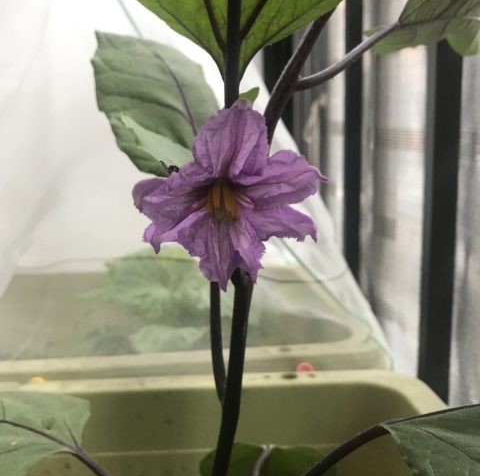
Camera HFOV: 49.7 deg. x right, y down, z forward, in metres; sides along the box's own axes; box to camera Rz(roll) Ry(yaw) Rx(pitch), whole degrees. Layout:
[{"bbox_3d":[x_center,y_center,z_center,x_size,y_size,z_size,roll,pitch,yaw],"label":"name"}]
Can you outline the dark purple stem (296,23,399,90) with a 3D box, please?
[{"bbox_3d":[0.041,-0.068,0.195,0.045,0.008,0.008,-31,0,-3],"label":"dark purple stem"}]

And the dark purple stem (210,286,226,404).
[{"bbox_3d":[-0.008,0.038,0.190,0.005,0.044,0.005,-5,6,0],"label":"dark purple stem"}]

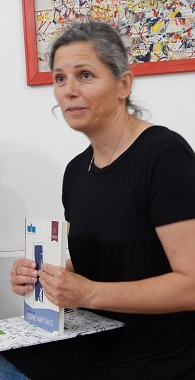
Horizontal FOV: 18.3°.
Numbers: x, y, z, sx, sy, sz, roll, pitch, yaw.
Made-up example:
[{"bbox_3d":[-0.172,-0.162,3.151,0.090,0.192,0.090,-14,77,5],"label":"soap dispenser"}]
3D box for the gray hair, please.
[{"bbox_3d":[-0.003,-0.265,1.290,0.175,0.200,0.215,-1,2,33],"label":"gray hair"}]

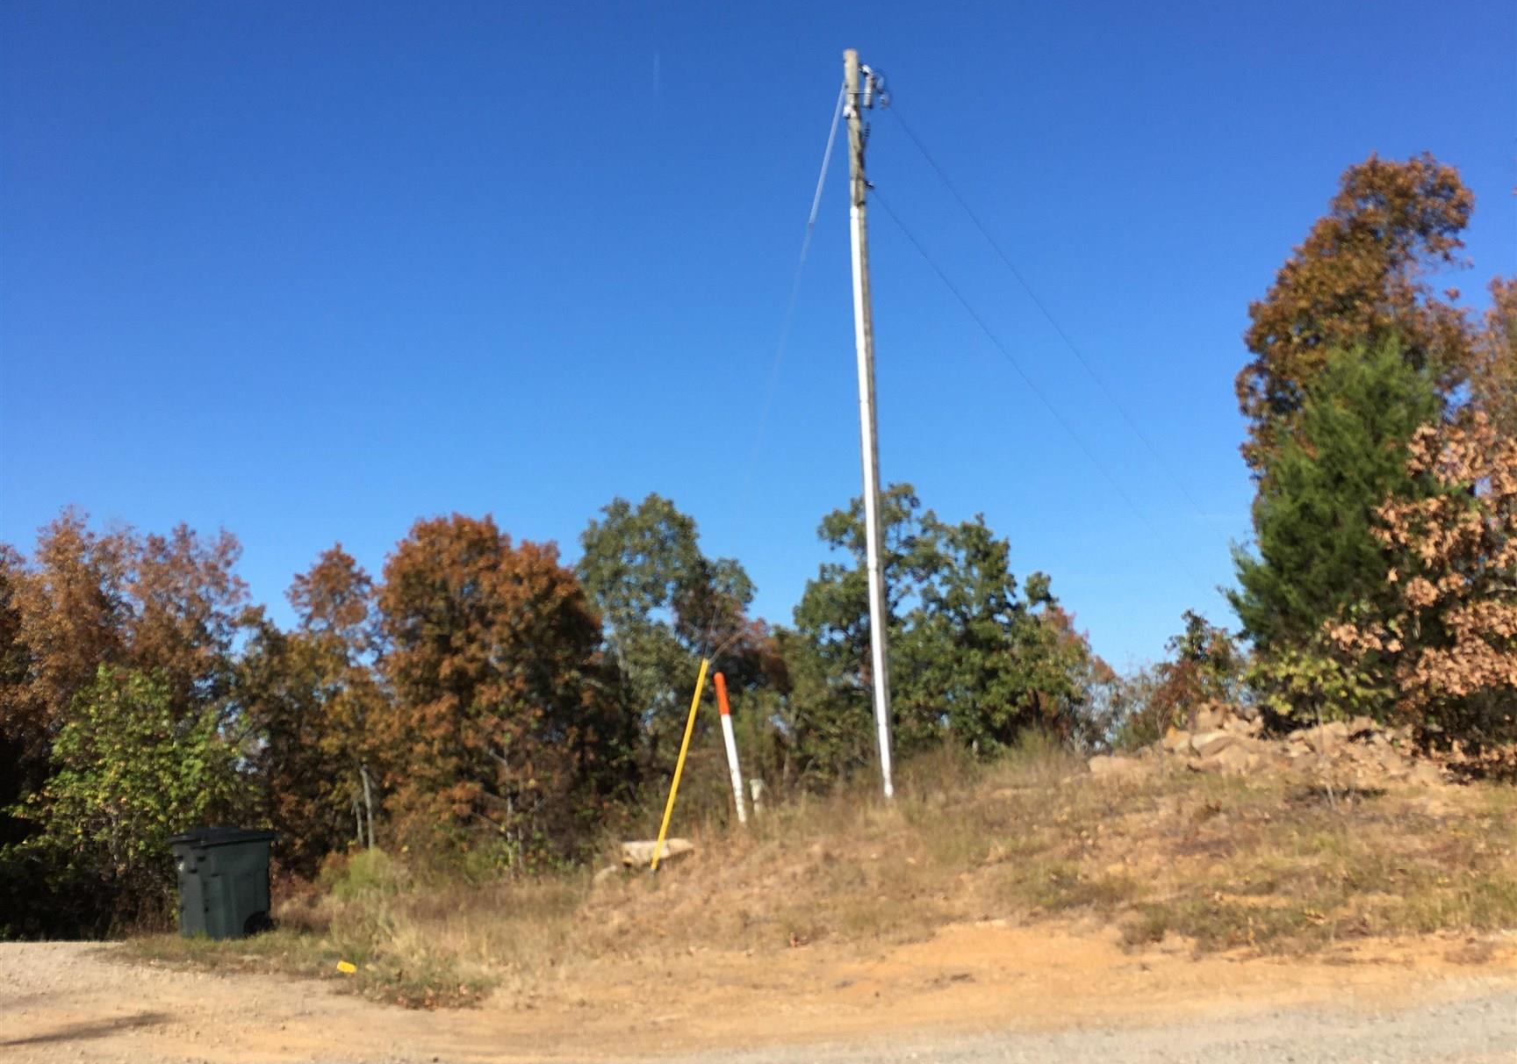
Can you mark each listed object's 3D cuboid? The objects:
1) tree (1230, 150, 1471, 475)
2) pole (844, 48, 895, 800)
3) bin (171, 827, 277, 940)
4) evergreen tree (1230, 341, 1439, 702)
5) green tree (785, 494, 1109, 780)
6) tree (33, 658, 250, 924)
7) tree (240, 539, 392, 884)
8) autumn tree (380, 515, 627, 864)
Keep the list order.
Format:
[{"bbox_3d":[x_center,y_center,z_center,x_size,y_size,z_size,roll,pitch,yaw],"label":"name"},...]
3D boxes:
[{"bbox_3d":[9.022,-1.411,25.627,3.585,9.005,3.585,-3,-8,0],"label":"tree"},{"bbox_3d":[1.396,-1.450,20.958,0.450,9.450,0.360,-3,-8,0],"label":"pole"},{"bbox_3d":[-5.533,3.639,17.500,0.680,1.110,0.840,-10,-10,40],"label":"bin"},{"bbox_3d":[7.108,-0.094,20.824,2.699,4.656,2.699,-3,-8,0],"label":"evergreen tree"},{"bbox_3d":[3.121,1.779,28.358,5.316,5.141,4.518,-3,-8,0],"label":"green tree"},{"bbox_3d":[-7.429,3.160,20.218,2.621,3.134,2.490,-3,-8,0],"label":"tree"},{"bbox_3d":[-7.186,2.886,27.372,2.451,5.340,2.696,-3,-8,0],"label":"tree"},{"bbox_3d":[-3.974,2.457,26.383,3.838,5.499,3.838,-3,-8,0],"label":"autumn tree"}]

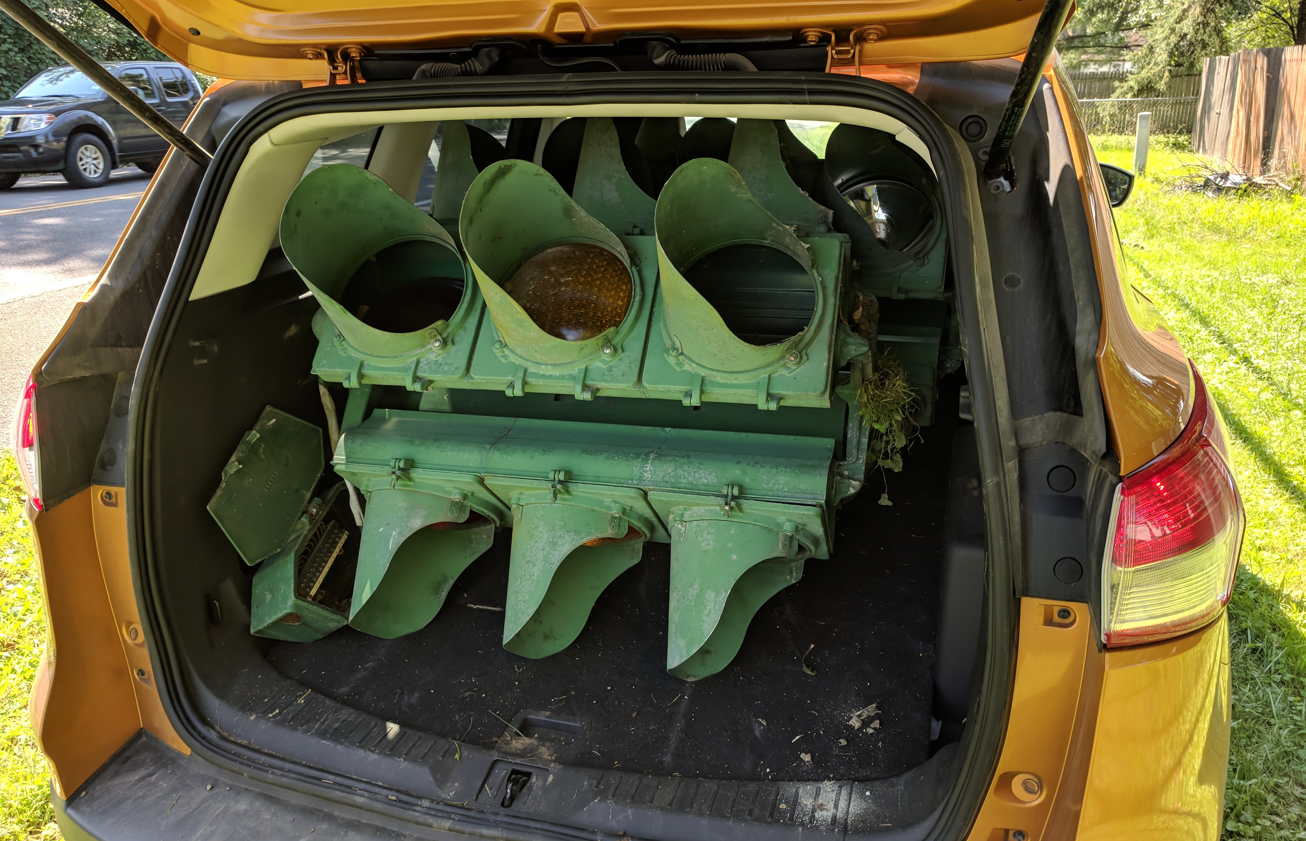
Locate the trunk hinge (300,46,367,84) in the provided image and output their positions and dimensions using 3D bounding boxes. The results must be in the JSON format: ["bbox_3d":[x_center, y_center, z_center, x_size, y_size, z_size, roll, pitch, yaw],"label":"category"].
[{"bbox_3d":[-0.446,-0.500,1.380,0.092,0.055,0.050,5,19,16],"label":"trunk hinge"}]

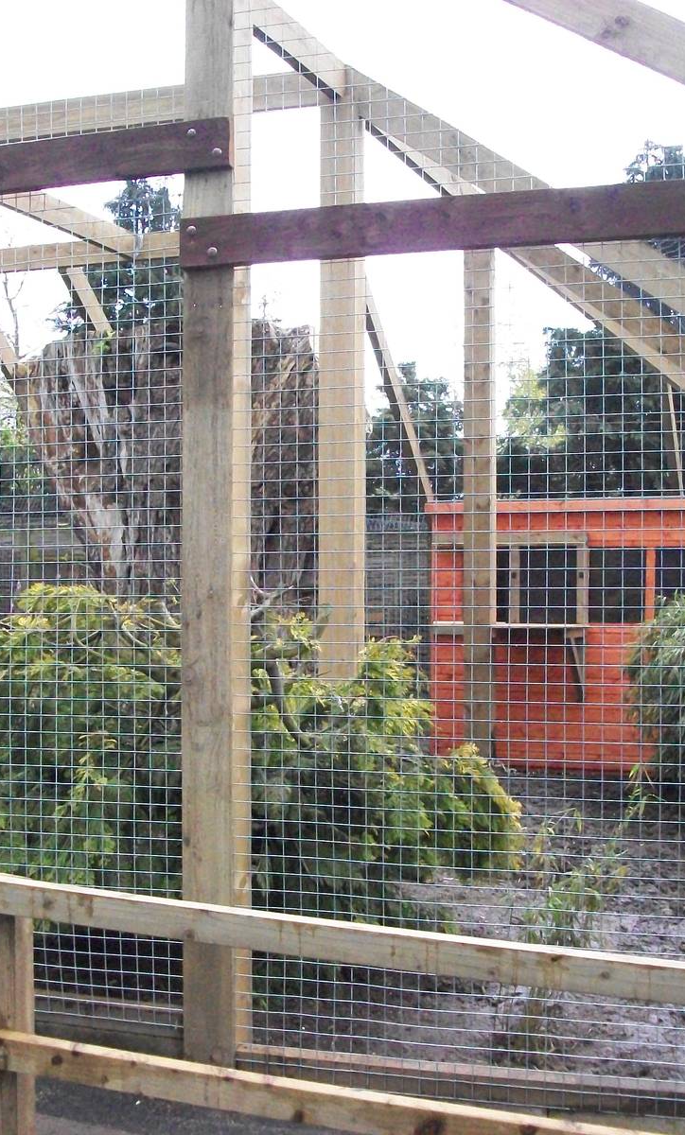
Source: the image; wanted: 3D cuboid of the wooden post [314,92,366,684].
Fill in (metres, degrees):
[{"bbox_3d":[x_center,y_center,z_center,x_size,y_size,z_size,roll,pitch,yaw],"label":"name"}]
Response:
[{"bbox_3d":[-0.001,-0.403,6.150,0.158,3.367,0.158,0,0,18],"label":"wooden post"}]

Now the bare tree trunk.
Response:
[{"bbox_3d":[-0.847,-0.116,7.800,1.780,2.530,1.400,0,0,15],"label":"bare tree trunk"}]

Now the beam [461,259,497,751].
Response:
[{"bbox_3d":[0.807,-0.364,8.200,0.158,3.174,0.158,0,0,18],"label":"beam"}]

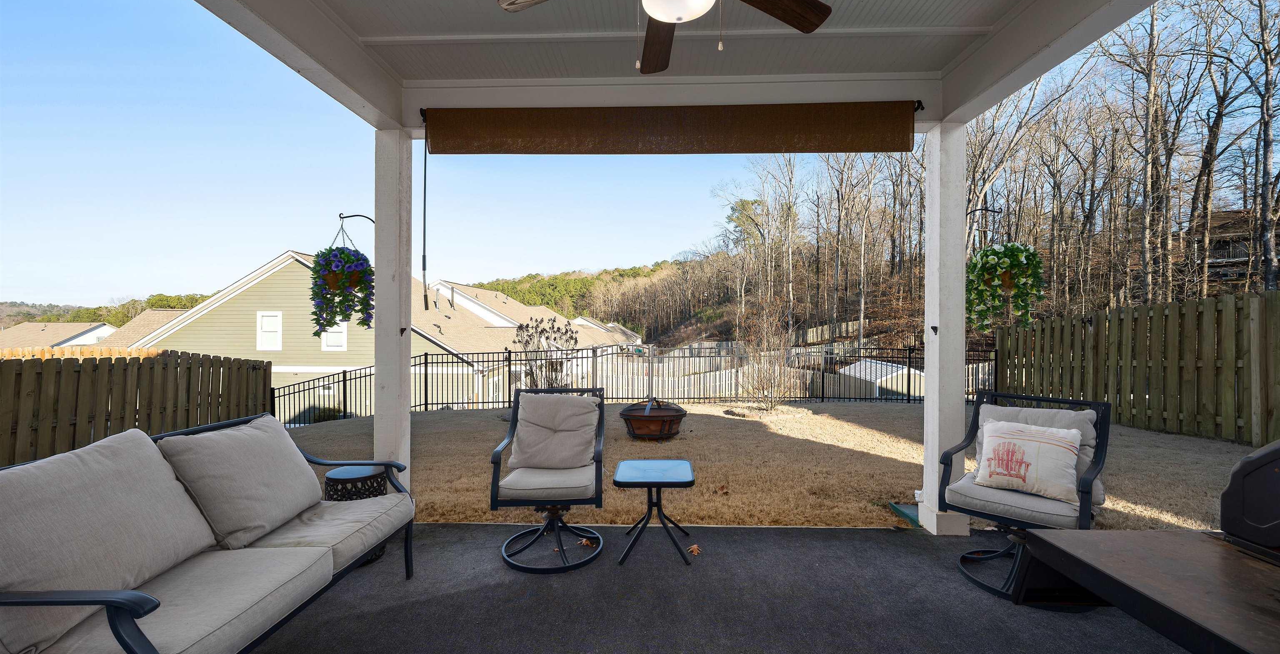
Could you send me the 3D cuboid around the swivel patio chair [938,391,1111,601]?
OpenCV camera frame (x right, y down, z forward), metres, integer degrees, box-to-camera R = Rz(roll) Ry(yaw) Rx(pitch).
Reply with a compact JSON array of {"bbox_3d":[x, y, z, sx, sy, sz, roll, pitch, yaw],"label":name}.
[{"bbox_3d":[1.971,0.845,2.551,0.596,0.904,0.593,0,0,-40],"label":"swivel patio chair"}]

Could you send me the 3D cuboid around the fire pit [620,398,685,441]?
[{"bbox_3d":[0.160,1.079,5.904,0.795,0.450,0.795,0,0,2],"label":"fire pit"}]

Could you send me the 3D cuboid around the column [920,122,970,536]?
[{"bbox_3d":[1.941,0.014,3.168,0.200,2.557,0.200,0,0,2],"label":"column"}]

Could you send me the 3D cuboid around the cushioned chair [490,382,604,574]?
[{"bbox_3d":[-0.499,0.840,2.890,0.593,0.904,0.596,0,0,-2],"label":"cushioned chair"}]

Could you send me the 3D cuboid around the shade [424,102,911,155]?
[{"bbox_3d":[0.154,-1.213,3.063,3.012,0.286,0.100,0,0,2],"label":"shade"}]

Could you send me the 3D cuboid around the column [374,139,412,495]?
[{"bbox_3d":[-1.614,0.010,3.282,0.195,2.557,0.195,0,0,2],"label":"column"}]

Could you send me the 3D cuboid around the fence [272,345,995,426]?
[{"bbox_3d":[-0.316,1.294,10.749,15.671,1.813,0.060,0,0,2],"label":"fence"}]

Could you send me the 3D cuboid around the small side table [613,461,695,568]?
[{"bbox_3d":[0.084,1.065,2.900,0.448,0.456,0.448,0,0,2],"label":"small side table"}]

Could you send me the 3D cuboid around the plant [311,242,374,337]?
[{"bbox_3d":[-1.964,-0.246,3.285,0.385,0.610,0.385,0,0,2],"label":"plant"}]

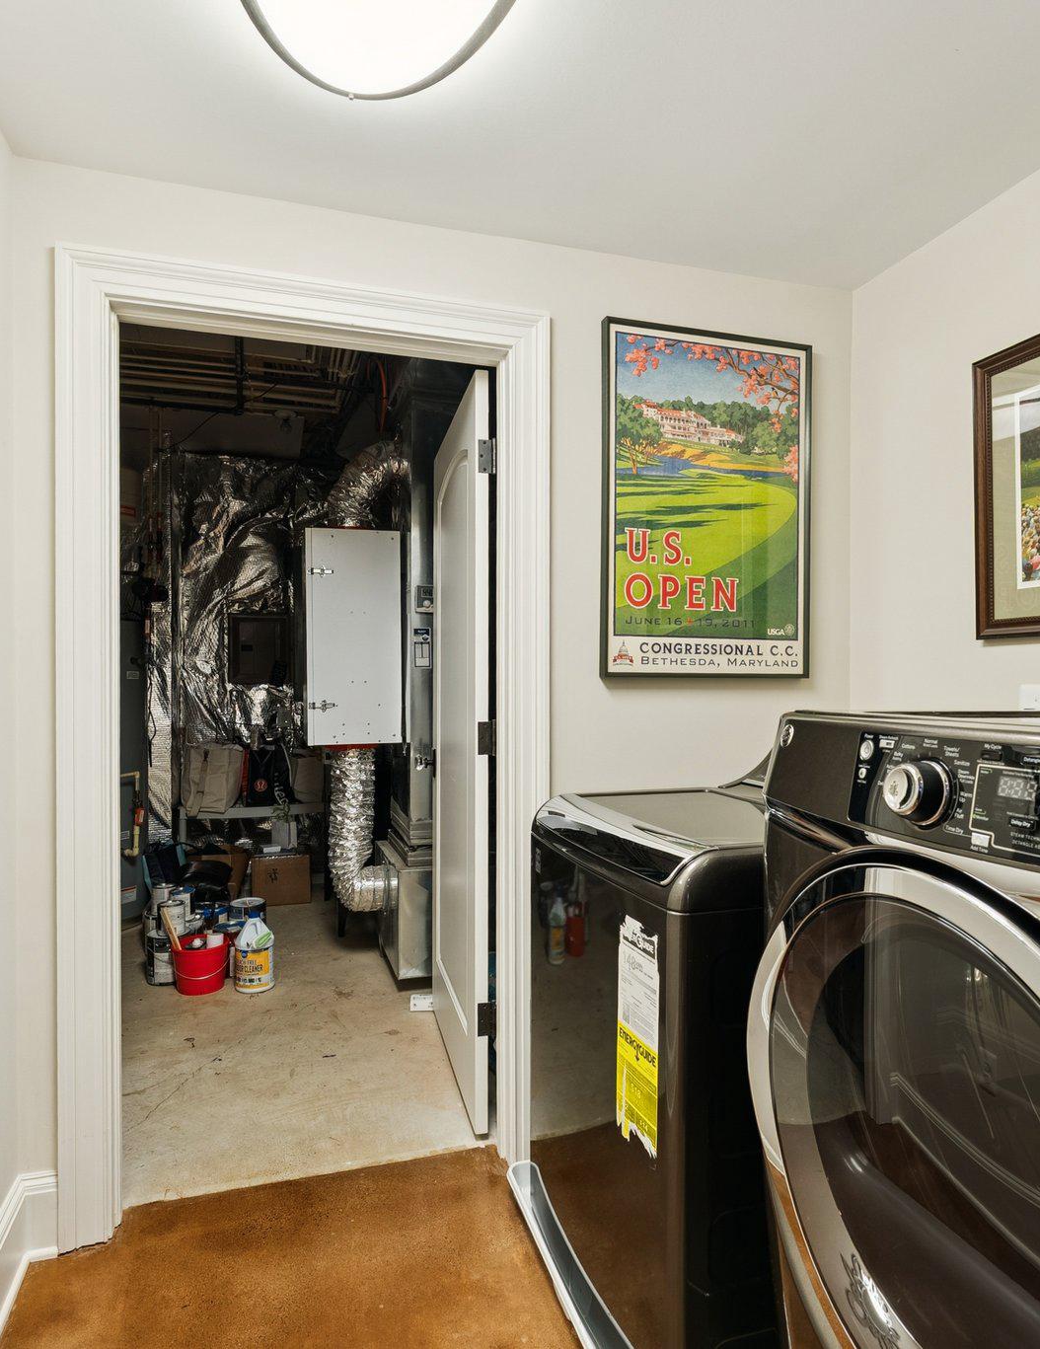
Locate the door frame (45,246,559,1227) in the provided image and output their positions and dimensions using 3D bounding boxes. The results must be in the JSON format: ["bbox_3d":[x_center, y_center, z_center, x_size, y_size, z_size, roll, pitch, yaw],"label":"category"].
[{"bbox_3d":[-0.478,0.164,1.925,1.123,2.169,0.150,0,0,-17],"label":"door frame"}]

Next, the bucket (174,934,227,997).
[{"bbox_3d":[-1.276,1.157,3.145,0.217,0.180,0.217,0,0,-17],"label":"bucket"}]

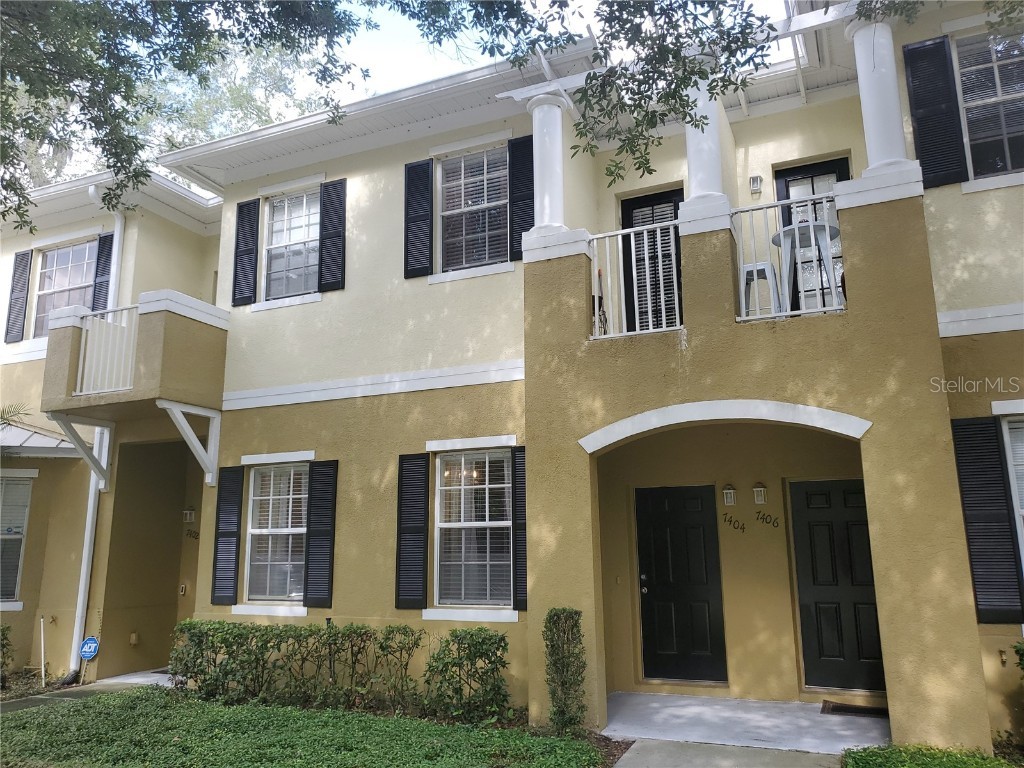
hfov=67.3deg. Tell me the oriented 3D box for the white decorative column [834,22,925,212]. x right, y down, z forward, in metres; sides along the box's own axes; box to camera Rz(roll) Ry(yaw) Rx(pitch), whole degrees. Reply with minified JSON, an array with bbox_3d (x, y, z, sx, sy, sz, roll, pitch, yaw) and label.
[{"bbox_3d":[3.052,-2.250,6.577,0.643,1.663,0.410,-6,-12,23],"label":"white decorative column"}]

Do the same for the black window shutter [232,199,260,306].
[{"bbox_3d":[-3.449,-1.706,9.999,0.381,1.431,0.050,-6,-13,23],"label":"black window shutter"}]

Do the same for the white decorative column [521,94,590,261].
[{"bbox_3d":[0.453,-2.094,7.837,0.665,1.803,0.480,-6,-13,23],"label":"white decorative column"}]

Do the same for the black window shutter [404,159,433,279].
[{"bbox_3d":[-1.083,-1.933,8.999,0.370,1.438,0.050,-6,-13,23],"label":"black window shutter"}]

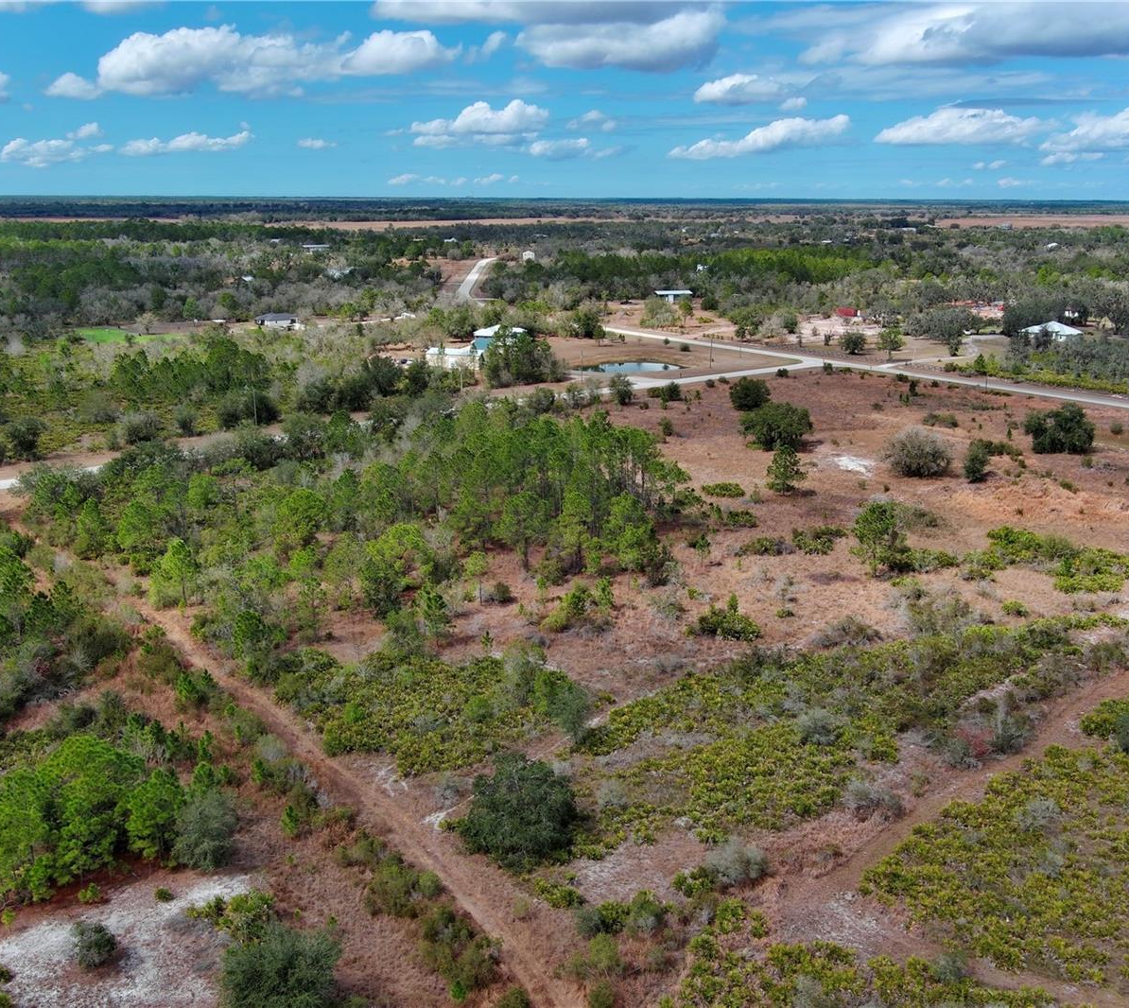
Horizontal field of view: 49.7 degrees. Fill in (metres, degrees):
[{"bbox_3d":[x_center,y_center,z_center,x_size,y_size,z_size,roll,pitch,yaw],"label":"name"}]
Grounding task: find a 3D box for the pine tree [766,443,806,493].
[{"bbox_3d":[41.932,-6.555,229.822,7.200,9.600,7.200,0,14,0],"label":"pine tree"}]

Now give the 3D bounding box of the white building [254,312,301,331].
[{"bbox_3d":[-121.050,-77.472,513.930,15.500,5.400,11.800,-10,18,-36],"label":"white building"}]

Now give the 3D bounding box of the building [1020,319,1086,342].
[{"bbox_3d":[190.231,-67.308,476.132,16.500,7.000,16.500,-10,18,-36],"label":"building"}]

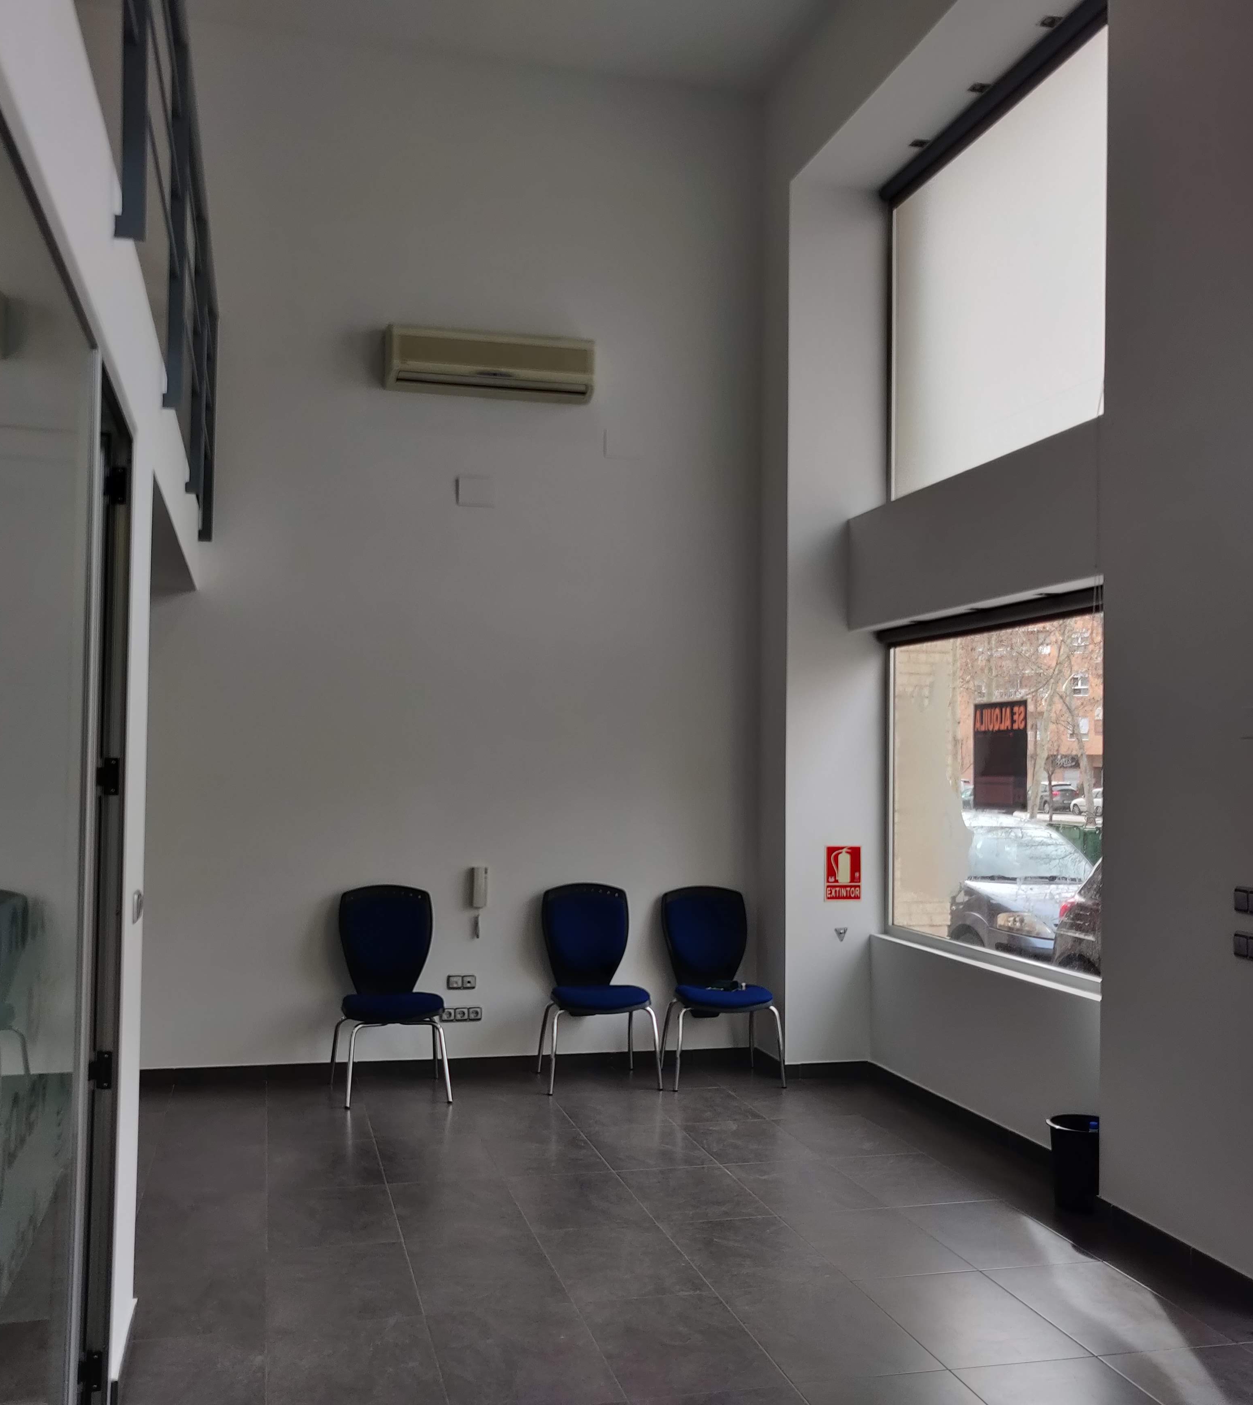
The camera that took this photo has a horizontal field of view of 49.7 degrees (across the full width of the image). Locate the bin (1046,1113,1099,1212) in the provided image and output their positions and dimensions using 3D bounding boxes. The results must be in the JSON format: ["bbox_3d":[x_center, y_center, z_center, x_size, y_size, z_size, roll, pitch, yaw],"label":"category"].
[{"bbox_3d":[1.745,1.761,5.158,0.273,0.305,0.273,2,-3,-15],"label":"bin"}]

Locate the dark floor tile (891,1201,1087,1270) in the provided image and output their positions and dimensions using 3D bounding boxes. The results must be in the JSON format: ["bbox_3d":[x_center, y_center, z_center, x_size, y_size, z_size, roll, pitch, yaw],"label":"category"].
[{"bbox_3d":[1.286,1.881,4.786,0.440,0.010,0.630,2,-3,-15],"label":"dark floor tile"}]

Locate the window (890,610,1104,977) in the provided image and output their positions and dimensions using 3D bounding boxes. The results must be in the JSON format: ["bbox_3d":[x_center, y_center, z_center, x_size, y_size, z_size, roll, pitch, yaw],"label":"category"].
[{"bbox_3d":[1.690,0.410,6.250,0.080,1.504,2.076,2,-3,-15],"label":"window"}]

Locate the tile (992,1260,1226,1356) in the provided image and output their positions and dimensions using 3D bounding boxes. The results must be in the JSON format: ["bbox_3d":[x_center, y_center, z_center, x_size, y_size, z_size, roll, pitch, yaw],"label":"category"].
[{"bbox_3d":[1.457,1.863,4.176,0.452,0.010,0.650,2,-3,-15],"label":"tile"}]

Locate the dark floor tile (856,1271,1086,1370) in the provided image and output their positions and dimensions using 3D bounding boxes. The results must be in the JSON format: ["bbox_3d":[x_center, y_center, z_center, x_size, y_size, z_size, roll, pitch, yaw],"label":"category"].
[{"bbox_3d":[1.020,1.849,4.061,0.452,0.010,0.650,2,-3,-15],"label":"dark floor tile"}]

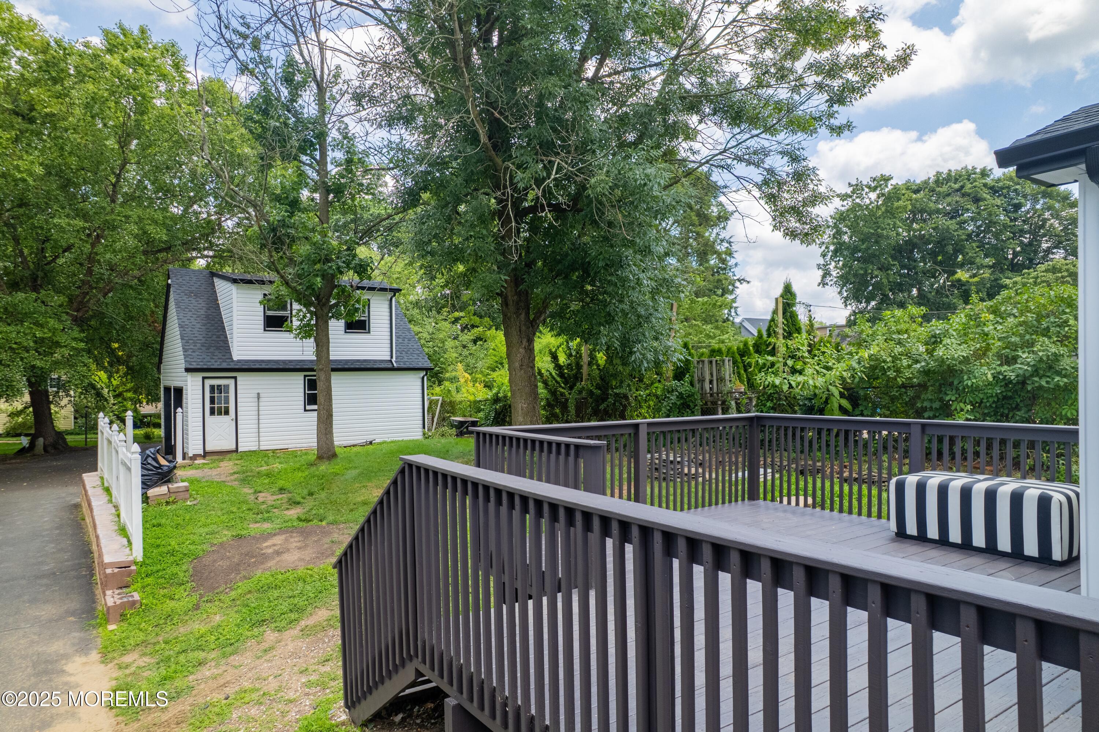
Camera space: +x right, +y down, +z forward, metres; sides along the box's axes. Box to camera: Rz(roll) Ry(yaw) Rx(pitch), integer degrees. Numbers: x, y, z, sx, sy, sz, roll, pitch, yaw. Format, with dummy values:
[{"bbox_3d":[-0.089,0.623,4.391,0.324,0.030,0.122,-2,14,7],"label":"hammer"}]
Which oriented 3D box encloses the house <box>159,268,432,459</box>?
[{"bbox_3d":[-9.565,-0.316,24.455,7.460,5.930,8.500,0,-1,-34],"label":"house"}]

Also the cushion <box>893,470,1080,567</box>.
[{"bbox_3d":[3.359,1.146,5.176,0.590,0.485,1.169,0,-1,-34],"label":"cushion"}]

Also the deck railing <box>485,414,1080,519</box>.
[{"bbox_3d":[1.699,0.943,5.049,3.420,0.930,3.150,0,-1,-34],"label":"deck railing"}]

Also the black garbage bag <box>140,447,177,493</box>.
[{"bbox_3d":[-7.052,1.881,12.000,0.720,0.820,0.660,0,-1,-34],"label":"black garbage bag"}]

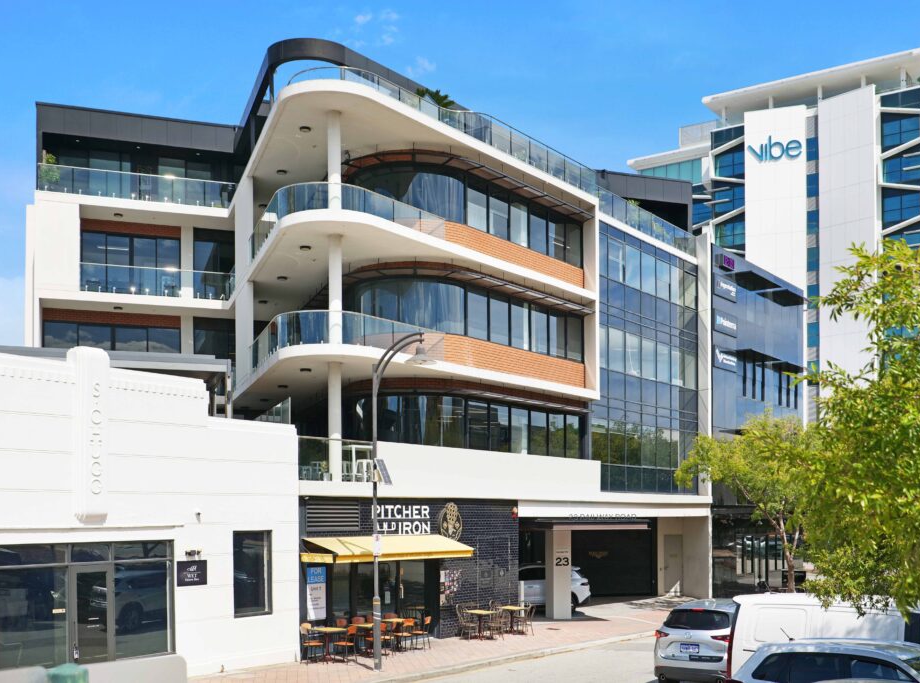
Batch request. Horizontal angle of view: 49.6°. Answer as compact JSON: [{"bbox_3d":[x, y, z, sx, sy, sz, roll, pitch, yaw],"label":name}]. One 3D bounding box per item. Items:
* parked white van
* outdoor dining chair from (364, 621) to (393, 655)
[{"bbox_3d":[7.880,5.770,18.460,5.150,1.970,1.950,-5,-7,38],"label":"parked white van"},{"bbox_3d":[-2.126,7.638,25.500,0.500,0.840,0.440,-3,-6,39],"label":"outdoor dining chair"}]

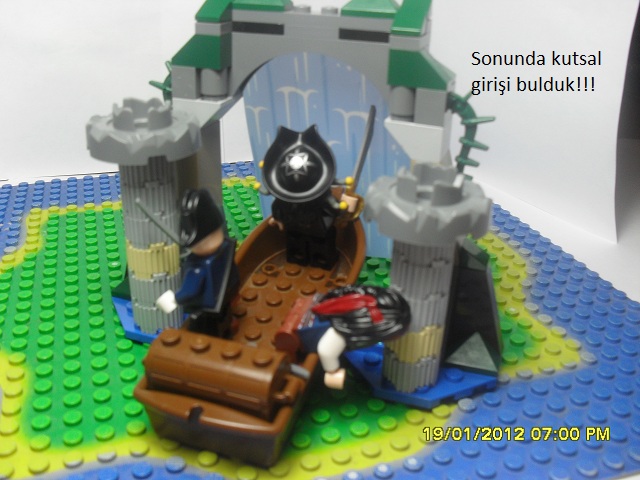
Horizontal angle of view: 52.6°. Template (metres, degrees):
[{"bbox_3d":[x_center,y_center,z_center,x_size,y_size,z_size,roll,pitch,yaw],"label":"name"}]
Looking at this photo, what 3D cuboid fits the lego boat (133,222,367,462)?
[{"bbox_3d":[-0.009,0.016,0.196,0.041,0.021,0.110,9,35,17],"label":"lego boat"}]

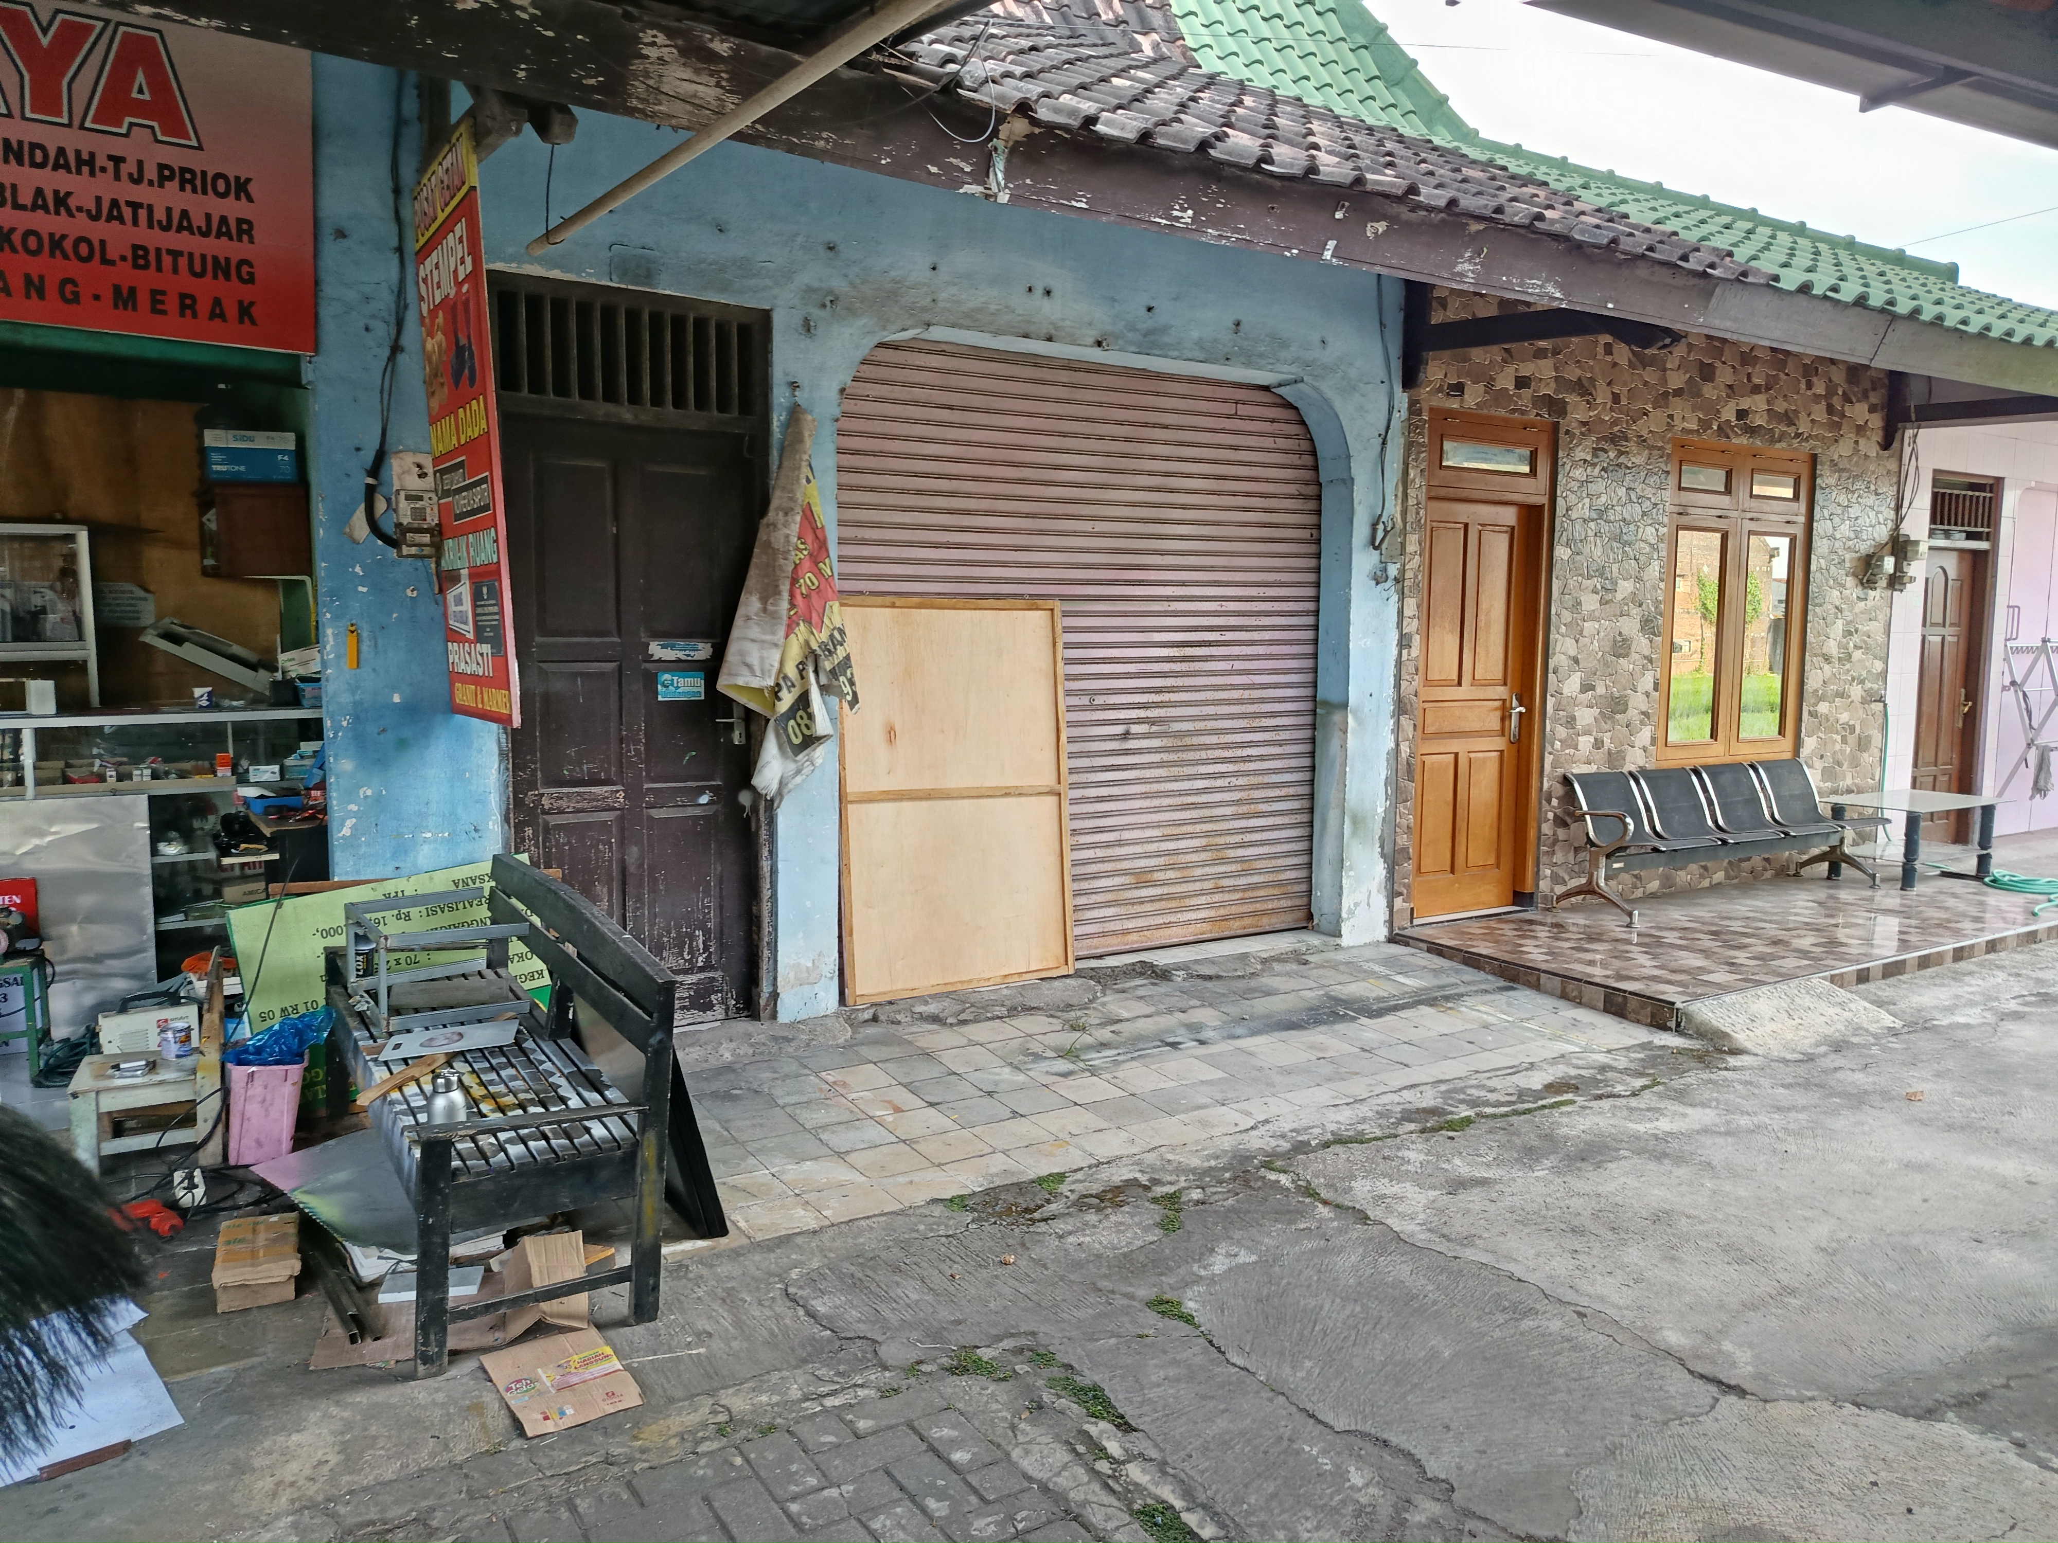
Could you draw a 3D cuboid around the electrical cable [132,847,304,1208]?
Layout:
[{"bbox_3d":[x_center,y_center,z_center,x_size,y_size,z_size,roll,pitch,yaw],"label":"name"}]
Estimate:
[{"bbox_3d":[-2.158,0.646,3.792,0.400,0.880,0.380,-2,6,-32],"label":"electrical cable"}]

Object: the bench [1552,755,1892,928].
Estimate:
[{"bbox_3d":[3.909,0.340,7.829,2.420,0.760,0.650,-2,6,-32],"label":"bench"}]

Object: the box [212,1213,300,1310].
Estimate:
[{"bbox_3d":[-1.752,1.109,3.235,0.160,0.095,0.270,-2,6,-32],"label":"box"}]

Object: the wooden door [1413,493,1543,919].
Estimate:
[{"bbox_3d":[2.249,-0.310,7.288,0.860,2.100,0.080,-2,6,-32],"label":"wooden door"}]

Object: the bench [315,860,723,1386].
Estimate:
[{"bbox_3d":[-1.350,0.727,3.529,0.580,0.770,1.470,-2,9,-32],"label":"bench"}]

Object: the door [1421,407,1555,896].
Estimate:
[{"bbox_3d":[2.270,-0.523,7.258,0.950,2.510,0.130,-2,6,-32],"label":"door"}]

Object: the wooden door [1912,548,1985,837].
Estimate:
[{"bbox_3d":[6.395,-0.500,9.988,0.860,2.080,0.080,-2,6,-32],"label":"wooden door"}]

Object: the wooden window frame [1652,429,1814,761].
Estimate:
[{"bbox_3d":[4.093,-0.960,8.351,1.420,1.830,0.110,-2,6,-32],"label":"wooden window frame"}]

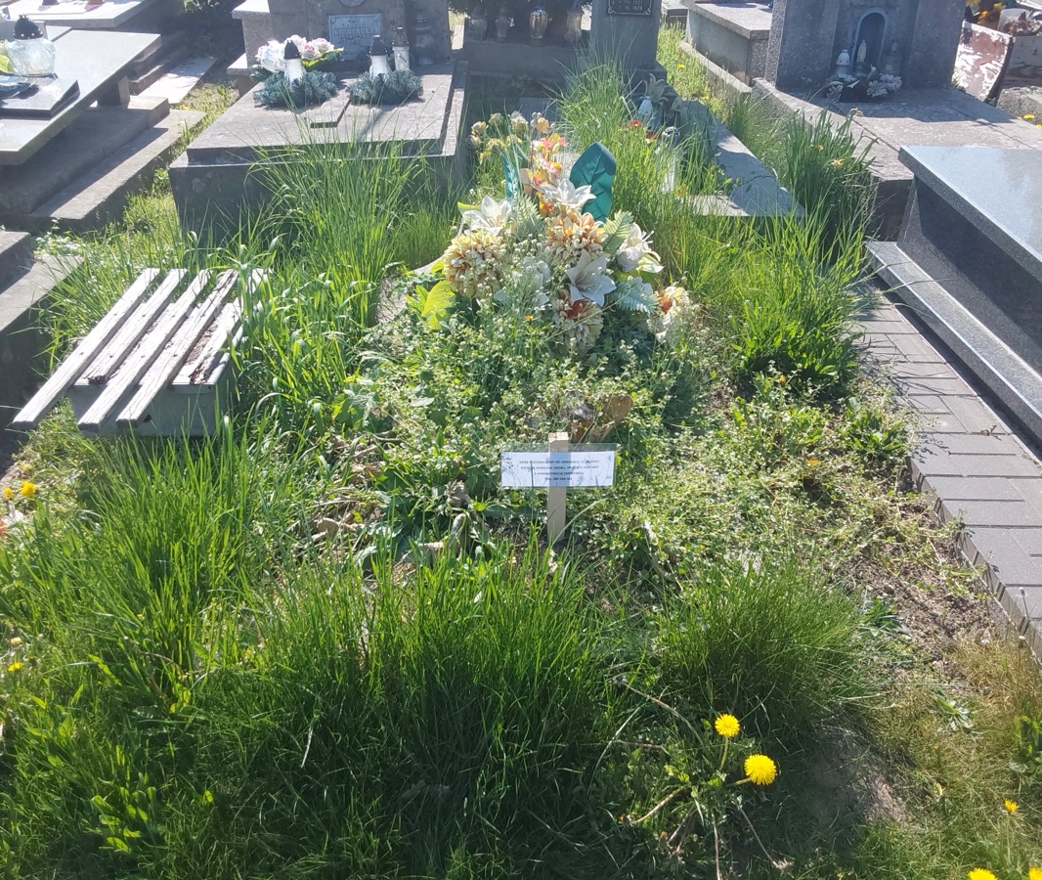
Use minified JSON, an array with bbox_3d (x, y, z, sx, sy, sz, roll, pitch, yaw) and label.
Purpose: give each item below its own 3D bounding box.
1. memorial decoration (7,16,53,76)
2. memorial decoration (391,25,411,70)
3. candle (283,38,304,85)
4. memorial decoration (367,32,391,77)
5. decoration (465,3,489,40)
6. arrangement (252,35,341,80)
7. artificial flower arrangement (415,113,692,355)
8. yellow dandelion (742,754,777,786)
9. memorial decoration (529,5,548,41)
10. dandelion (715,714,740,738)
[{"bbox_3d":[-2.045,-1.644,3.965,0.185,0.235,0.185,0,31,-2],"label":"memorial decoration"},{"bbox_3d":[-0.605,-1.967,4.790,0.088,0.215,0.088,0,31,-2],"label":"memorial decoration"},{"bbox_3d":[-1.074,-1.763,4.454,0.100,0.225,0.100,0,31,-2],"label":"candle"},{"bbox_3d":[-0.670,-1.779,4.452,0.103,0.240,0.103,0,31,-2],"label":"memorial decoration"},{"bbox_3d":[-0.287,-2.705,6.127,0.145,0.235,0.145,0,31,-2],"label":"decoration"},{"bbox_3d":[-1.101,-1.868,4.655,0.430,0.210,0.250,0,31,-2],"label":"arrangement"},{"bbox_3d":[0.106,-0.653,2.996,0.790,0.540,0.520,0,31,-2],"label":"artificial flower arrangement"},{"bbox_3d":[0.363,0.501,1.441,0.045,0.030,0.045,0,31,-2],"label":"yellow dandelion"},{"bbox_3d":[0.117,-2.715,6.134,0.125,0.250,0.125,0,31,-2],"label":"memorial decoration"},{"bbox_3d":[0.324,0.449,1.488,0.037,0.026,0.037,0,31,-2],"label":"dandelion"}]

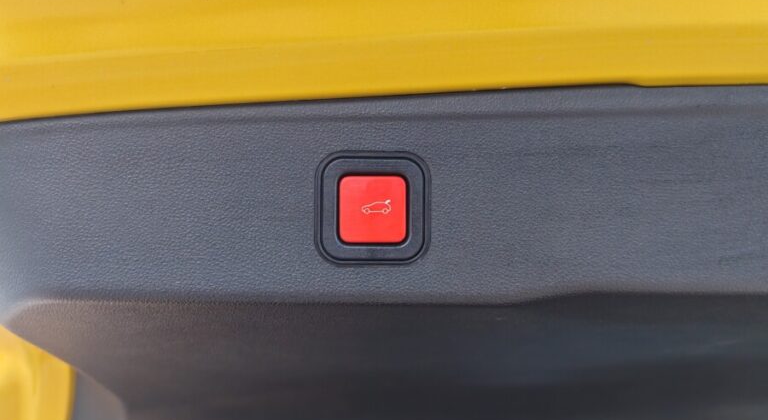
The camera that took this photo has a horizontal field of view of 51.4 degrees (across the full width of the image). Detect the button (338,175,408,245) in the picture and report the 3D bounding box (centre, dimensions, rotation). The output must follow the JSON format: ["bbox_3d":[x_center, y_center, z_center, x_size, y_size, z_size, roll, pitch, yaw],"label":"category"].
[{"bbox_3d":[-0.004,0.000,0.328,0.027,0.027,0.007,0,0,0],"label":"button"}]

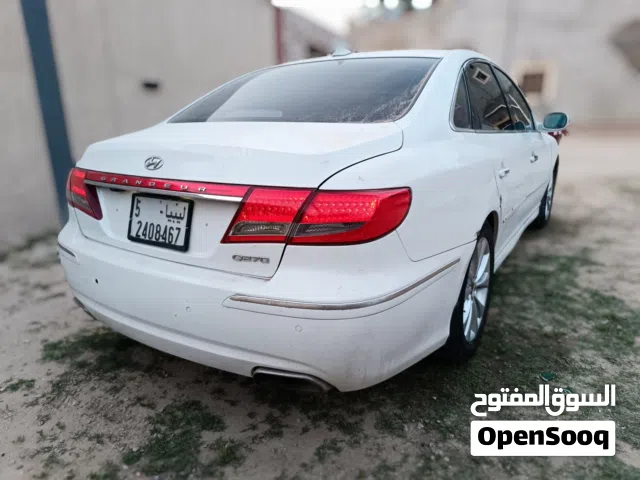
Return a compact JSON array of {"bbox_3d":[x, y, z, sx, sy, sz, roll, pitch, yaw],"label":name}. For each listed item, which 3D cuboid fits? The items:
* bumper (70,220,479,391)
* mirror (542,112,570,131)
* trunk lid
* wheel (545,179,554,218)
[{"bbox_3d":[-0.414,0.143,1.864,1.830,0.490,0.810,9,19,31],"label":"bumper"},{"bbox_3d":[1.810,-0.914,3.423,0.210,0.150,0.120,12,21,39],"label":"mirror"},{"bbox_3d":[-0.415,-0.230,1.766,1.320,0.450,0.650,9,19,31],"label":"trunk lid"},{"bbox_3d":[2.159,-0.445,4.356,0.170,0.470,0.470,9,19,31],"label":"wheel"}]

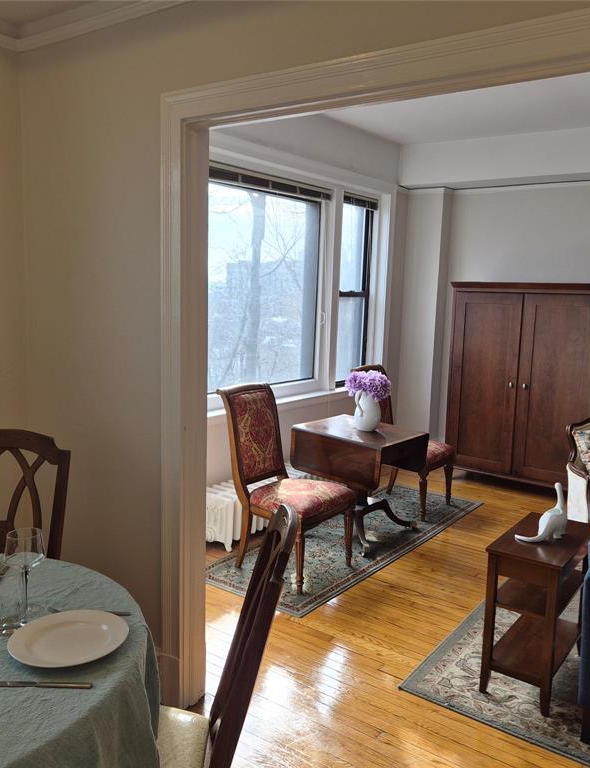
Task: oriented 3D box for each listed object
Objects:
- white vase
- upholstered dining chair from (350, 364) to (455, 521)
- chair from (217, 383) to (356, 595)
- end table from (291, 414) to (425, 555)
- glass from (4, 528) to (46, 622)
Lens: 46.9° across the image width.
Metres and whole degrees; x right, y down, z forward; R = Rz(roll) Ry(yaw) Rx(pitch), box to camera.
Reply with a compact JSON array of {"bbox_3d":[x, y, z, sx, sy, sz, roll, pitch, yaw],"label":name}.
[{"bbox_3d":[0.479,0.178,4.416,0.170,0.233,0.190,7,10,36],"label":"white vase"},{"bbox_3d":[0.800,0.400,5.045,0.660,1.010,0.515,7,10,35],"label":"upholstered dining chair"},{"bbox_3d":[-0.062,0.544,3.854,0.660,1.010,0.515,8,10,37],"label":"chair"},{"bbox_3d":[0.416,0.638,4.436,0.730,0.687,0.620,9,11,42],"label":"end table"},{"bbox_3d":[-0.681,0.471,1.712,0.096,0.206,0.096,7,10,35],"label":"glass"}]

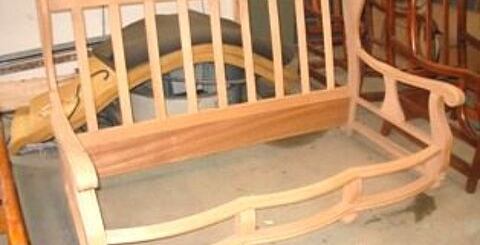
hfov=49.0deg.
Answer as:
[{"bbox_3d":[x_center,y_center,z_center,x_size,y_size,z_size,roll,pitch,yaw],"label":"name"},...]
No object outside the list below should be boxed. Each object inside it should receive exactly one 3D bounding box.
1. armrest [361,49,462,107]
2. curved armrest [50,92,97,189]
[{"bbox_3d":[0.885,-0.253,2.796,0.082,0.111,0.741,-11,28,-25],"label":"armrest"},{"bbox_3d":[-0.670,0.049,2.067,0.082,0.111,0.741,-11,28,-25],"label":"curved armrest"}]

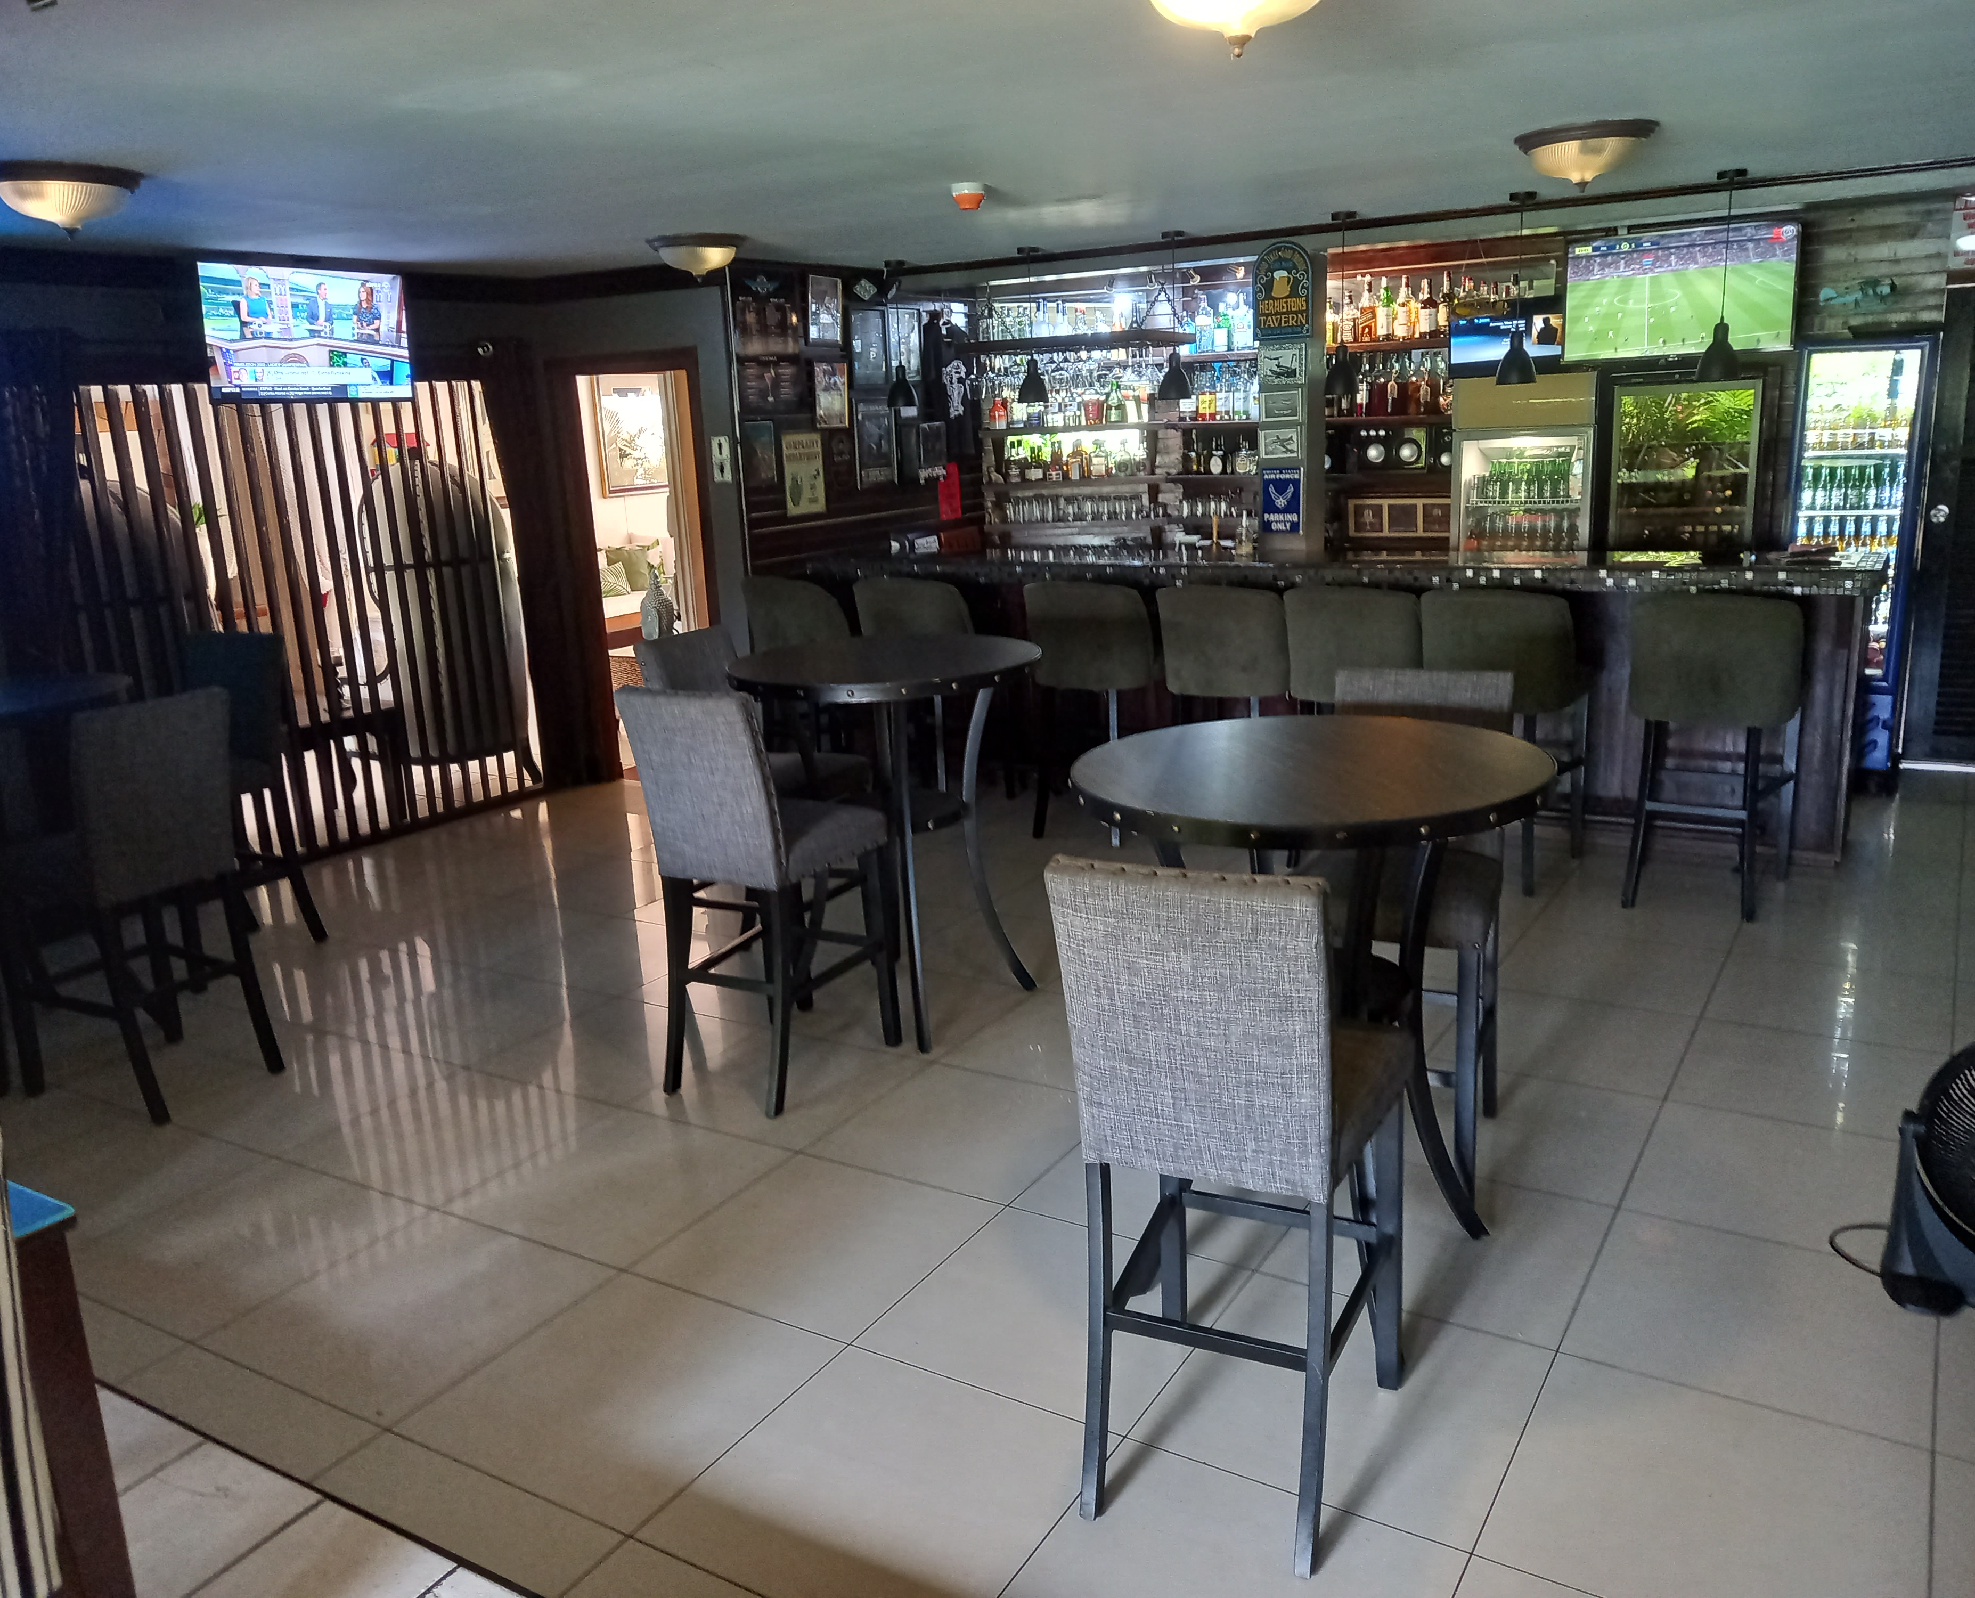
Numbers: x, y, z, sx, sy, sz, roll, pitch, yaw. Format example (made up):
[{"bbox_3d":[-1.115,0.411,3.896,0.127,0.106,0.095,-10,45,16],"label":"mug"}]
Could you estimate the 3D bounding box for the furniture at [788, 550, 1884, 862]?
[{"bbox_3d":[1.208,-0.534,6.904,4.780,1.080,0.620,6,16,31],"label":"furniture"}]

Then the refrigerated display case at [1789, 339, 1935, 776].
[{"bbox_3d":[3.747,-1.028,6.671,0.500,1.880,0.560,6,16,31],"label":"refrigerated display case"}]

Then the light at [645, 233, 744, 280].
[{"bbox_3d":[-1.185,-2.201,6.301,0.406,0.170,0.406,-3,14,1],"label":"light"}]

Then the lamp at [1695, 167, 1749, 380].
[{"bbox_3d":[2.830,-1.997,5.887,0.160,0.780,0.160,6,16,31],"label":"lamp"}]

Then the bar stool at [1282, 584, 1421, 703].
[{"bbox_3d":[1.469,-0.287,5.828,0.500,1.090,0.600,6,16,31],"label":"bar stool"}]

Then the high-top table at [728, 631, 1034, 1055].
[{"bbox_3d":[-0.263,0.107,4.596,0.905,1.075,0.905,-3,14,1],"label":"high-top table"}]

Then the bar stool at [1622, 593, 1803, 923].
[{"bbox_3d":[2.516,-0.192,5.289,0.510,1.070,0.600,6,16,31],"label":"bar stool"}]

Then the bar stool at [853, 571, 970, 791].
[{"bbox_3d":[-0.172,-0.466,6.977,0.510,1.070,0.600,6,16,31],"label":"bar stool"}]

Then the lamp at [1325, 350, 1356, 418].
[{"bbox_3d":[1.550,-1.863,6.726,0.155,0.250,0.155,6,16,31],"label":"lamp"}]

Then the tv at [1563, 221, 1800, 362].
[{"bbox_3d":[3.094,-2.255,6.906,0.950,0.550,0.070,4,25,28],"label":"tv"}]

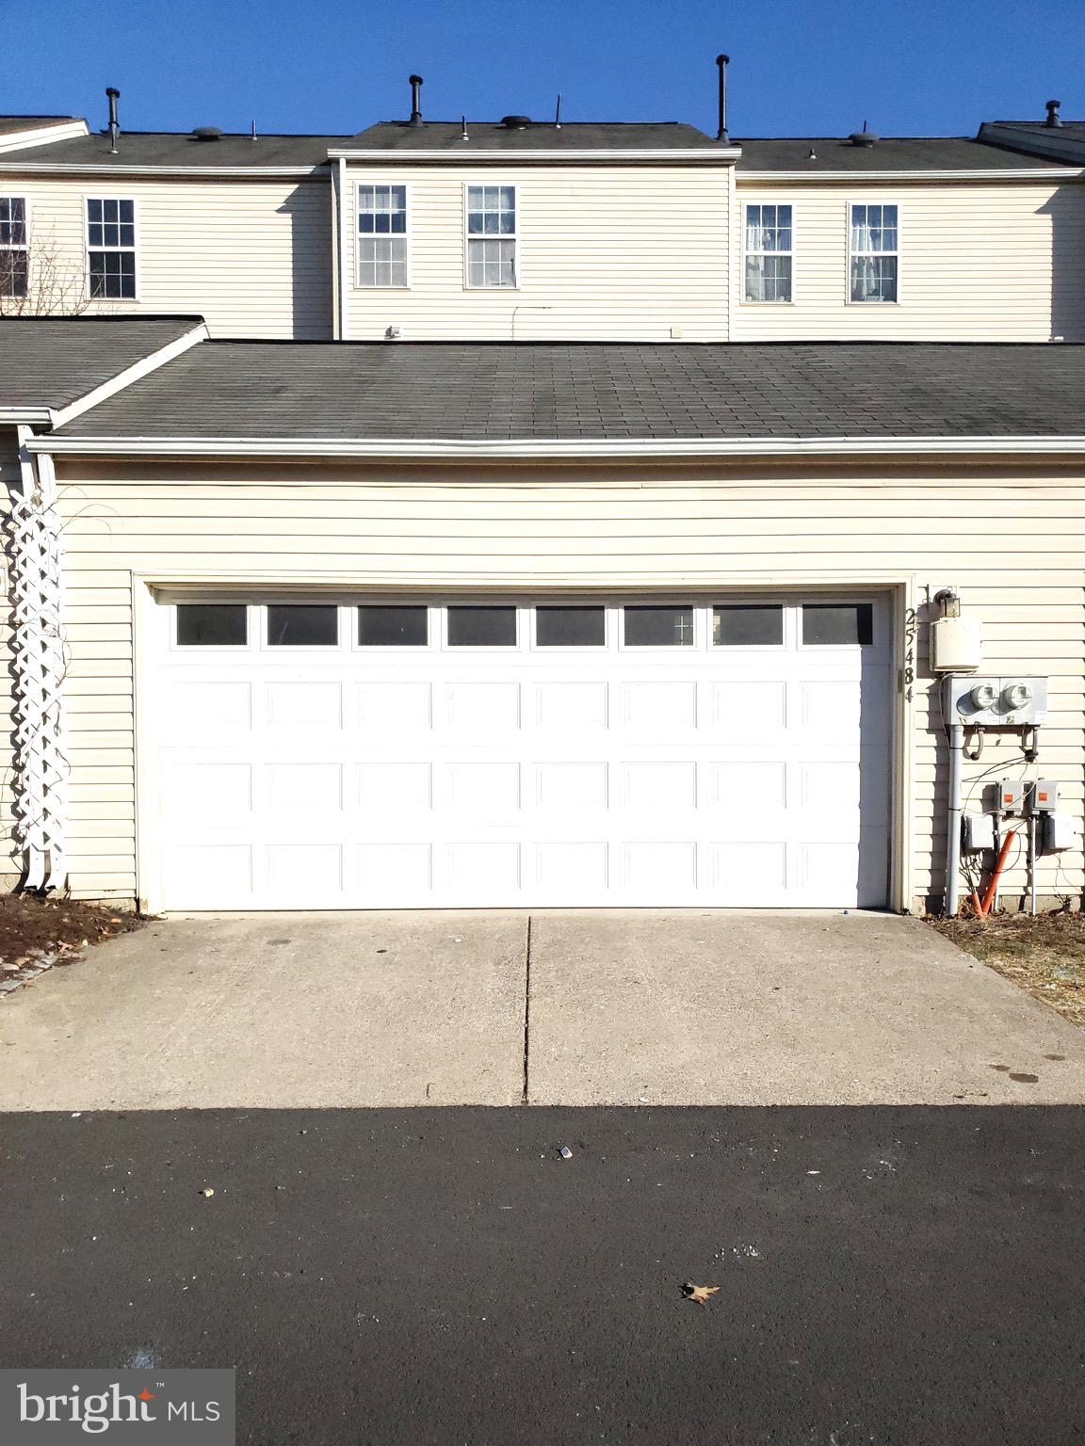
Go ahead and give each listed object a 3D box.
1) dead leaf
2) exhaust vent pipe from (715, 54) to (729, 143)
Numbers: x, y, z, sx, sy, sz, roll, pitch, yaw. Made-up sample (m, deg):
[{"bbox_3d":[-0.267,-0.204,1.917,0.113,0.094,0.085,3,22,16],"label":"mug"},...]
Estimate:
[{"bbox_3d":[0.408,1.470,2.799,0.094,0.025,0.075,0,2,0],"label":"dead leaf"},{"bbox_3d":[2.817,-9.770,17.000,0.205,1.390,0.205,0,2,0],"label":"exhaust vent pipe"}]

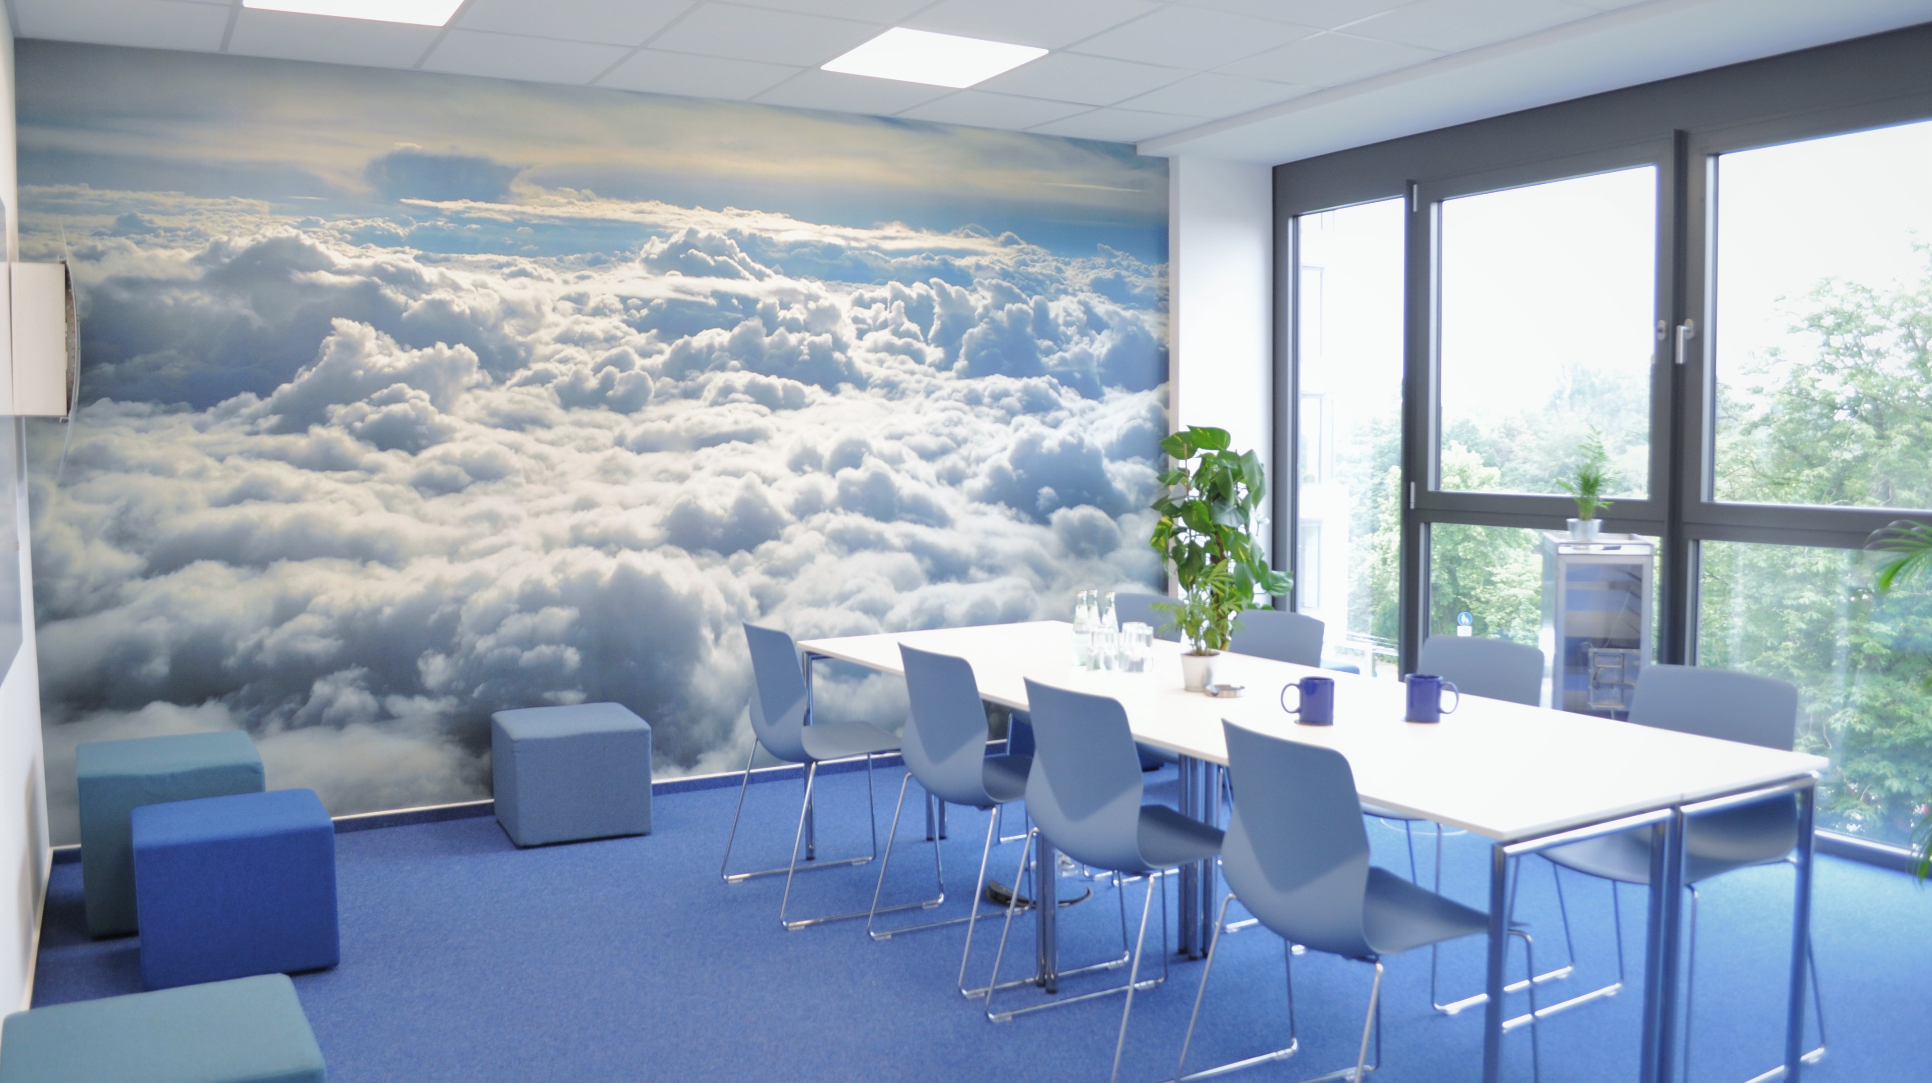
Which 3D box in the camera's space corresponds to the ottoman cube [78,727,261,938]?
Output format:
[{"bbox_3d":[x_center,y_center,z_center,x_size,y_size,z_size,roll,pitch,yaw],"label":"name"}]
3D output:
[{"bbox_3d":[-2.414,0.870,4.407,0.473,0.463,0.489,-3,5,-32],"label":"ottoman cube"}]

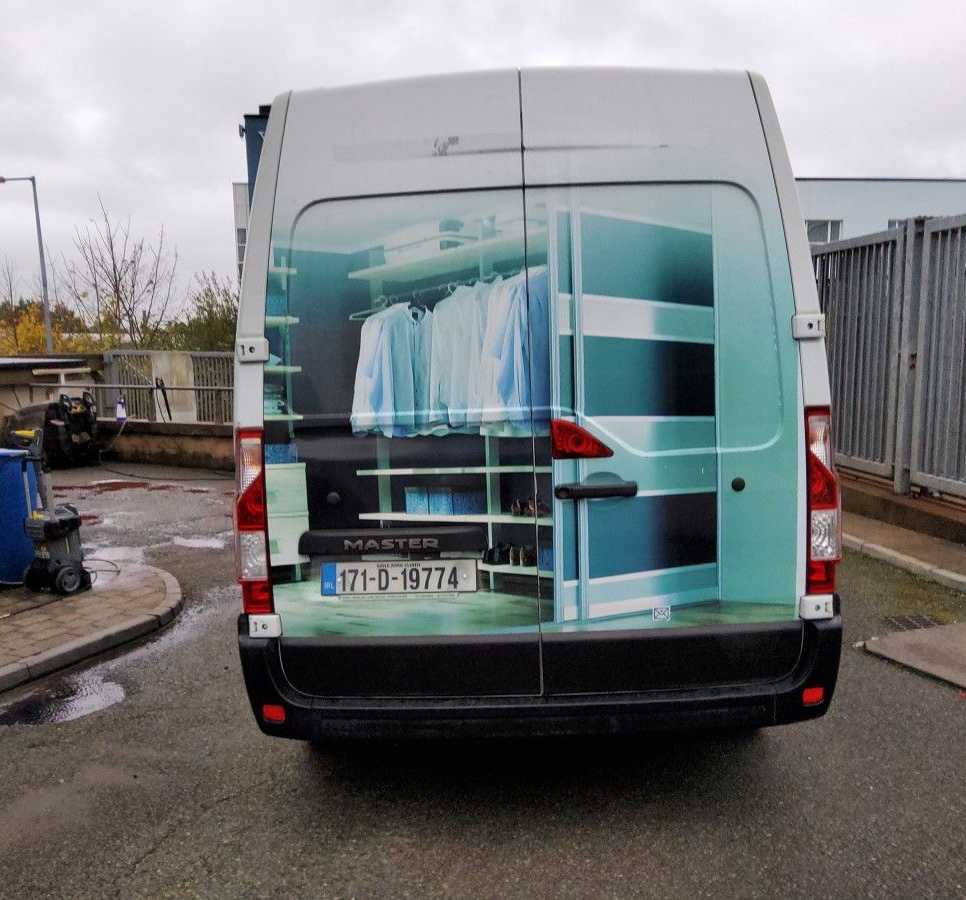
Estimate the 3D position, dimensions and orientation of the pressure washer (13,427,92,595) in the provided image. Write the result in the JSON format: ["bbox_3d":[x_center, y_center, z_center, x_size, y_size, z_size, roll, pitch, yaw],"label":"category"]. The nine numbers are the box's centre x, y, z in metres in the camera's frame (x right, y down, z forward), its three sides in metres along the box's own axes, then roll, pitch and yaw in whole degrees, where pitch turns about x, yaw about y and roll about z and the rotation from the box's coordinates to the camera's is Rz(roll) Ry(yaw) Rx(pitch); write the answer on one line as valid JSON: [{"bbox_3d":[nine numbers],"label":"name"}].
[{"bbox_3d":[-2.816,0.387,5.885,0.360,1.050,0.380,2,8,26],"label":"pressure washer"}]

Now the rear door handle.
[{"bbox_3d":[0.372,0.131,2.977,0.270,0.050,0.060,-2,7,1],"label":"rear door handle"}]

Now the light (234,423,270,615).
[{"bbox_3d":[-0.781,0.241,3.074,0.118,0.630,0.110,-2,7,1],"label":"light"}]

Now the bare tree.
[{"bbox_3d":[-9.255,-3.725,23.097,3.100,5.370,3.100,-2,7,0],"label":"bare tree"}]

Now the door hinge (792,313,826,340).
[{"bbox_3d":[1.073,-0.407,2.975,0.110,0.080,0.045,-2,7,1],"label":"door hinge"}]

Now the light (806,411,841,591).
[{"bbox_3d":[1.141,0.170,3.036,0.118,0.630,0.110,-2,7,1],"label":"light"}]

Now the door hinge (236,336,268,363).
[{"bbox_3d":[-0.768,-0.332,3.012,0.110,0.080,0.045,-2,7,1],"label":"door hinge"}]

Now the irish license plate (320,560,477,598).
[{"bbox_3d":[-0.281,0.431,3.046,0.523,0.112,0.015,-2,7,1],"label":"irish license plate"}]

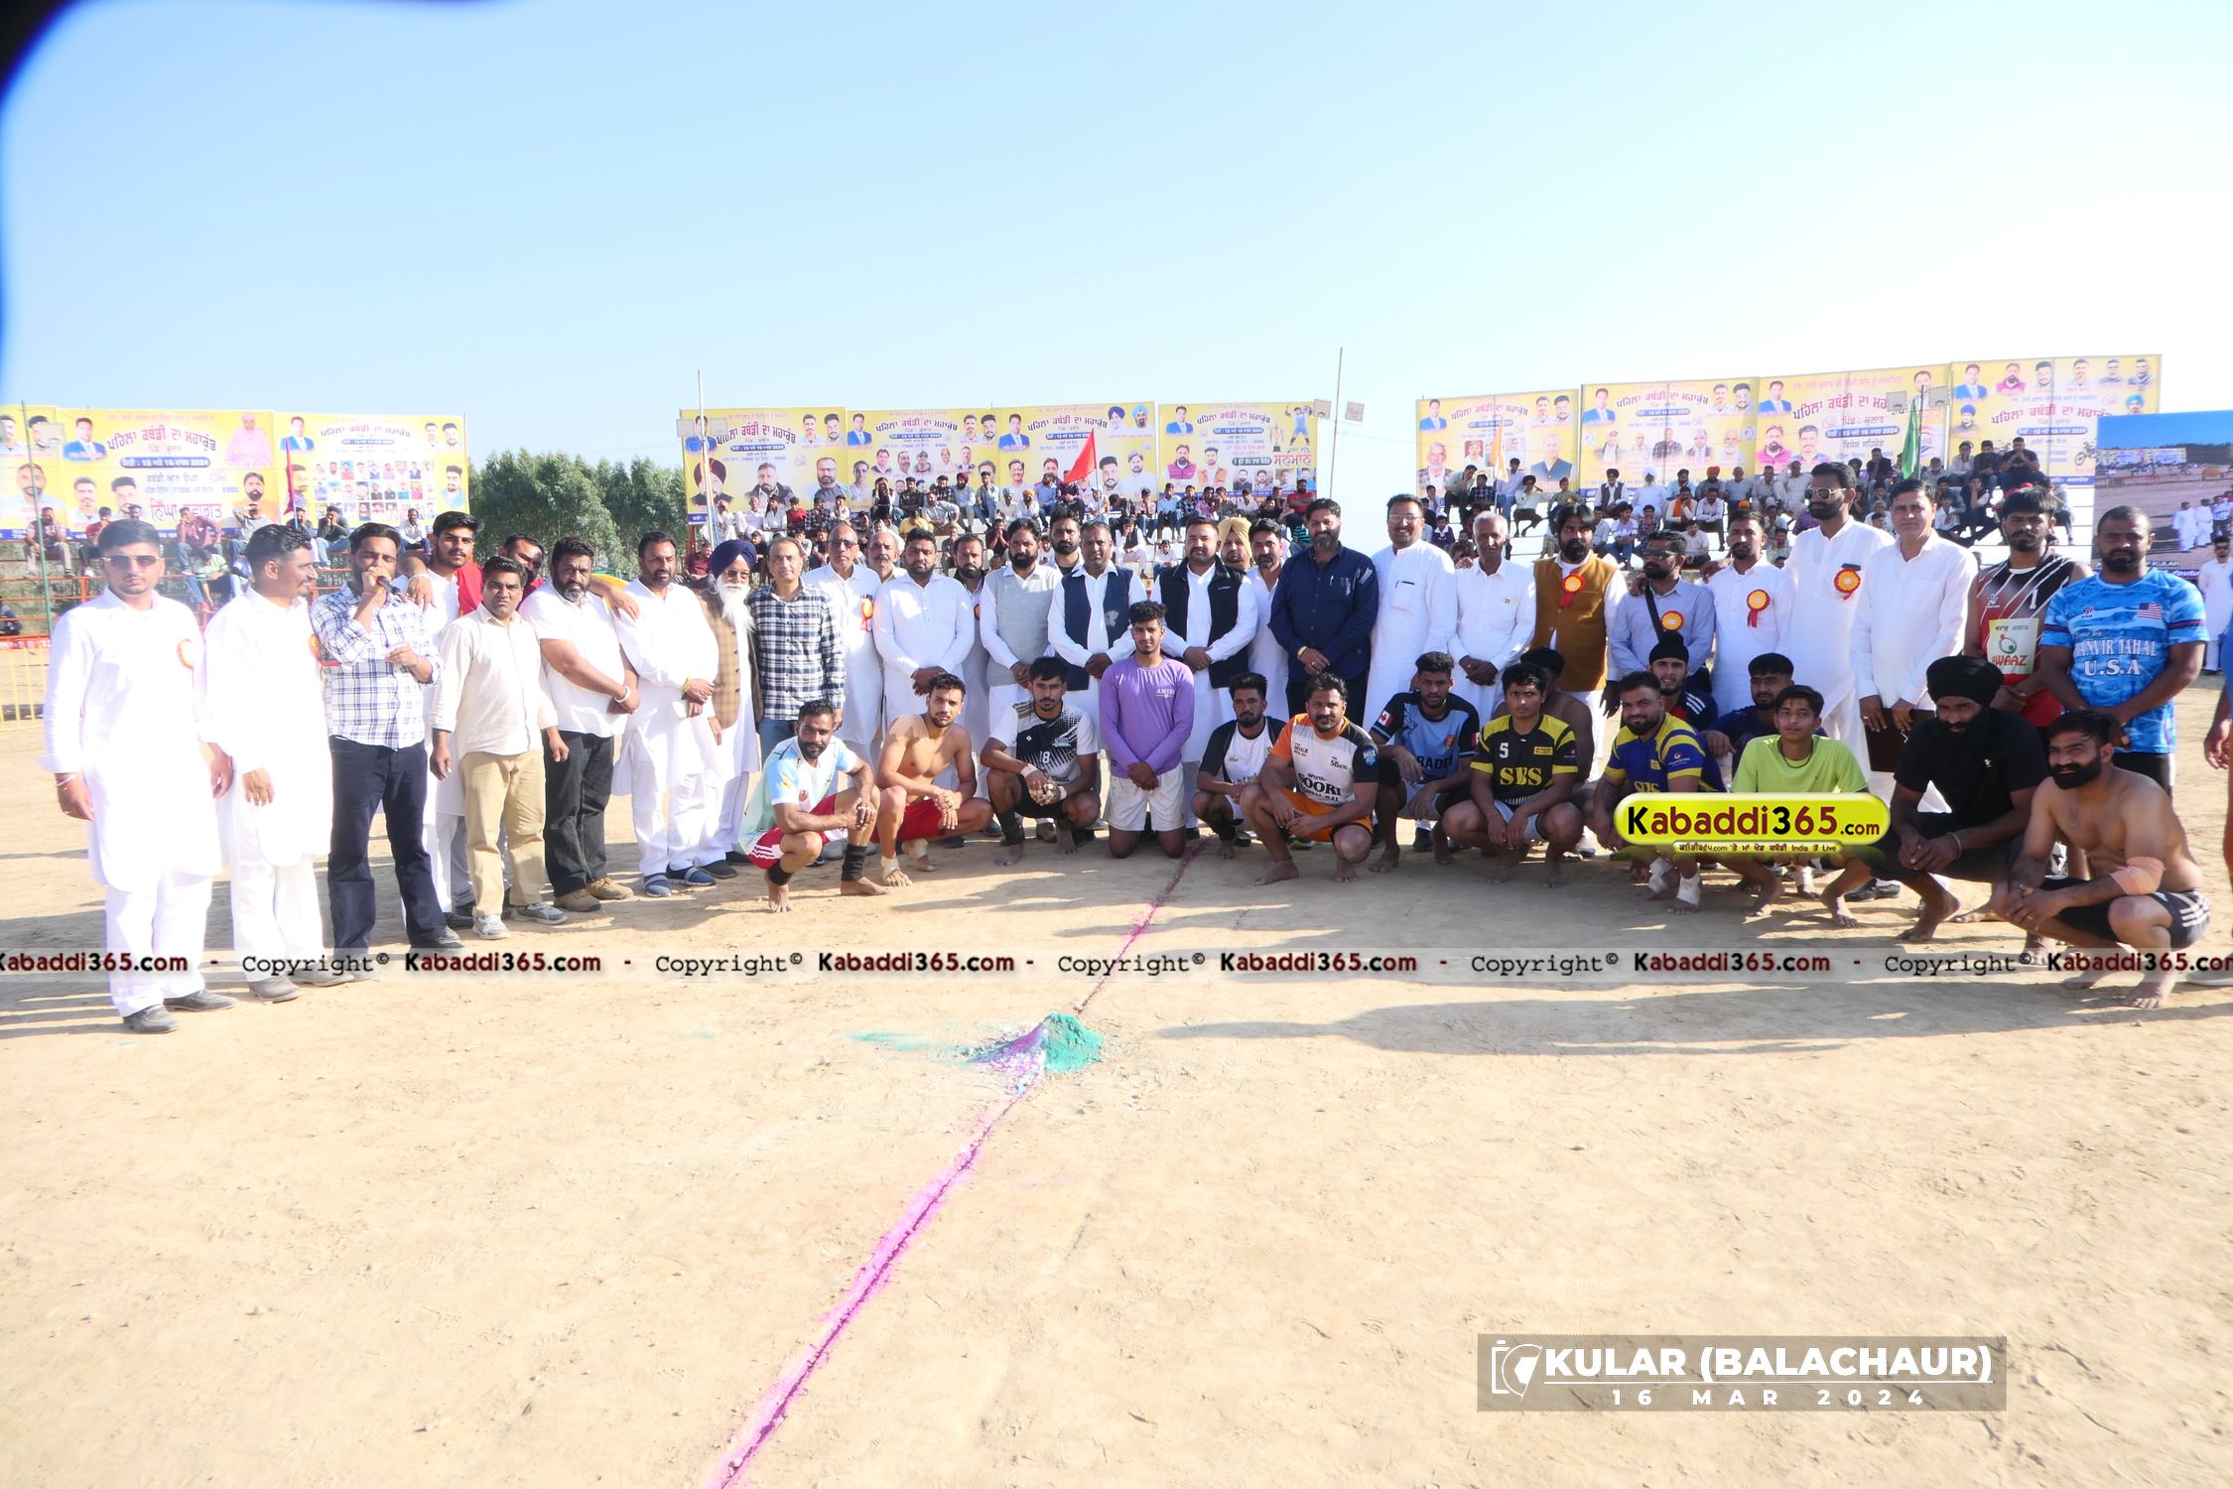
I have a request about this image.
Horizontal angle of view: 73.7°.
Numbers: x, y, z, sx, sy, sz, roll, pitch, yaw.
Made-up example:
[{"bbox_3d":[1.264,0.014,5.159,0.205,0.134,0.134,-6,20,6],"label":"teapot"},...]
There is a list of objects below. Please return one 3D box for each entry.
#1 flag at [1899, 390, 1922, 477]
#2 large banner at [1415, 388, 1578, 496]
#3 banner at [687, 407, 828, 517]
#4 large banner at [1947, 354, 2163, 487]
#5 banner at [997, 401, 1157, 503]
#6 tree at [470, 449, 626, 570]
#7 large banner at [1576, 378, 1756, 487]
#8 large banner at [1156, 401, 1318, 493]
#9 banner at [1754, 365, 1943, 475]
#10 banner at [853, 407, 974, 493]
[{"bbox_3d":[11.464,-4.474,21.500,0.320,1.200,0.150,4,10,31],"label":"flag"},{"bbox_3d":[7.700,-5.997,30.000,3.150,2.120,0.080,4,10,31],"label":"large banner"},{"bbox_3d":[-6.848,-5.423,29.000,3.150,2.120,0.080,-4,9,-15],"label":"banner"},{"bbox_3d":[15.792,-5.393,25.000,3.150,2.120,0.080,4,10,31],"label":"large banner"},{"bbox_3d":[-0.784,-5.899,30.400,3.150,2.120,0.080,-4,9,-15],"label":"banner"},{"bbox_3d":[-19.897,-6.828,52.000,5.400,6.900,5.000,-4,6,-21],"label":"tree"},{"bbox_3d":[10.439,-5.766,28.100,3.150,2.120,0.080,4,10,31],"label":"large banner"},{"bbox_3d":[2.541,-6.109,31.200,3.150,2.120,0.080,-4,9,-15],"label":"large banner"},{"bbox_3d":[13.152,-5.562,26.500,3.150,2.120,0.080,4,10,31],"label":"banner"},{"bbox_3d":[-3.846,-5.641,29.700,3.150,2.120,0.080,-4,9,-15],"label":"banner"}]

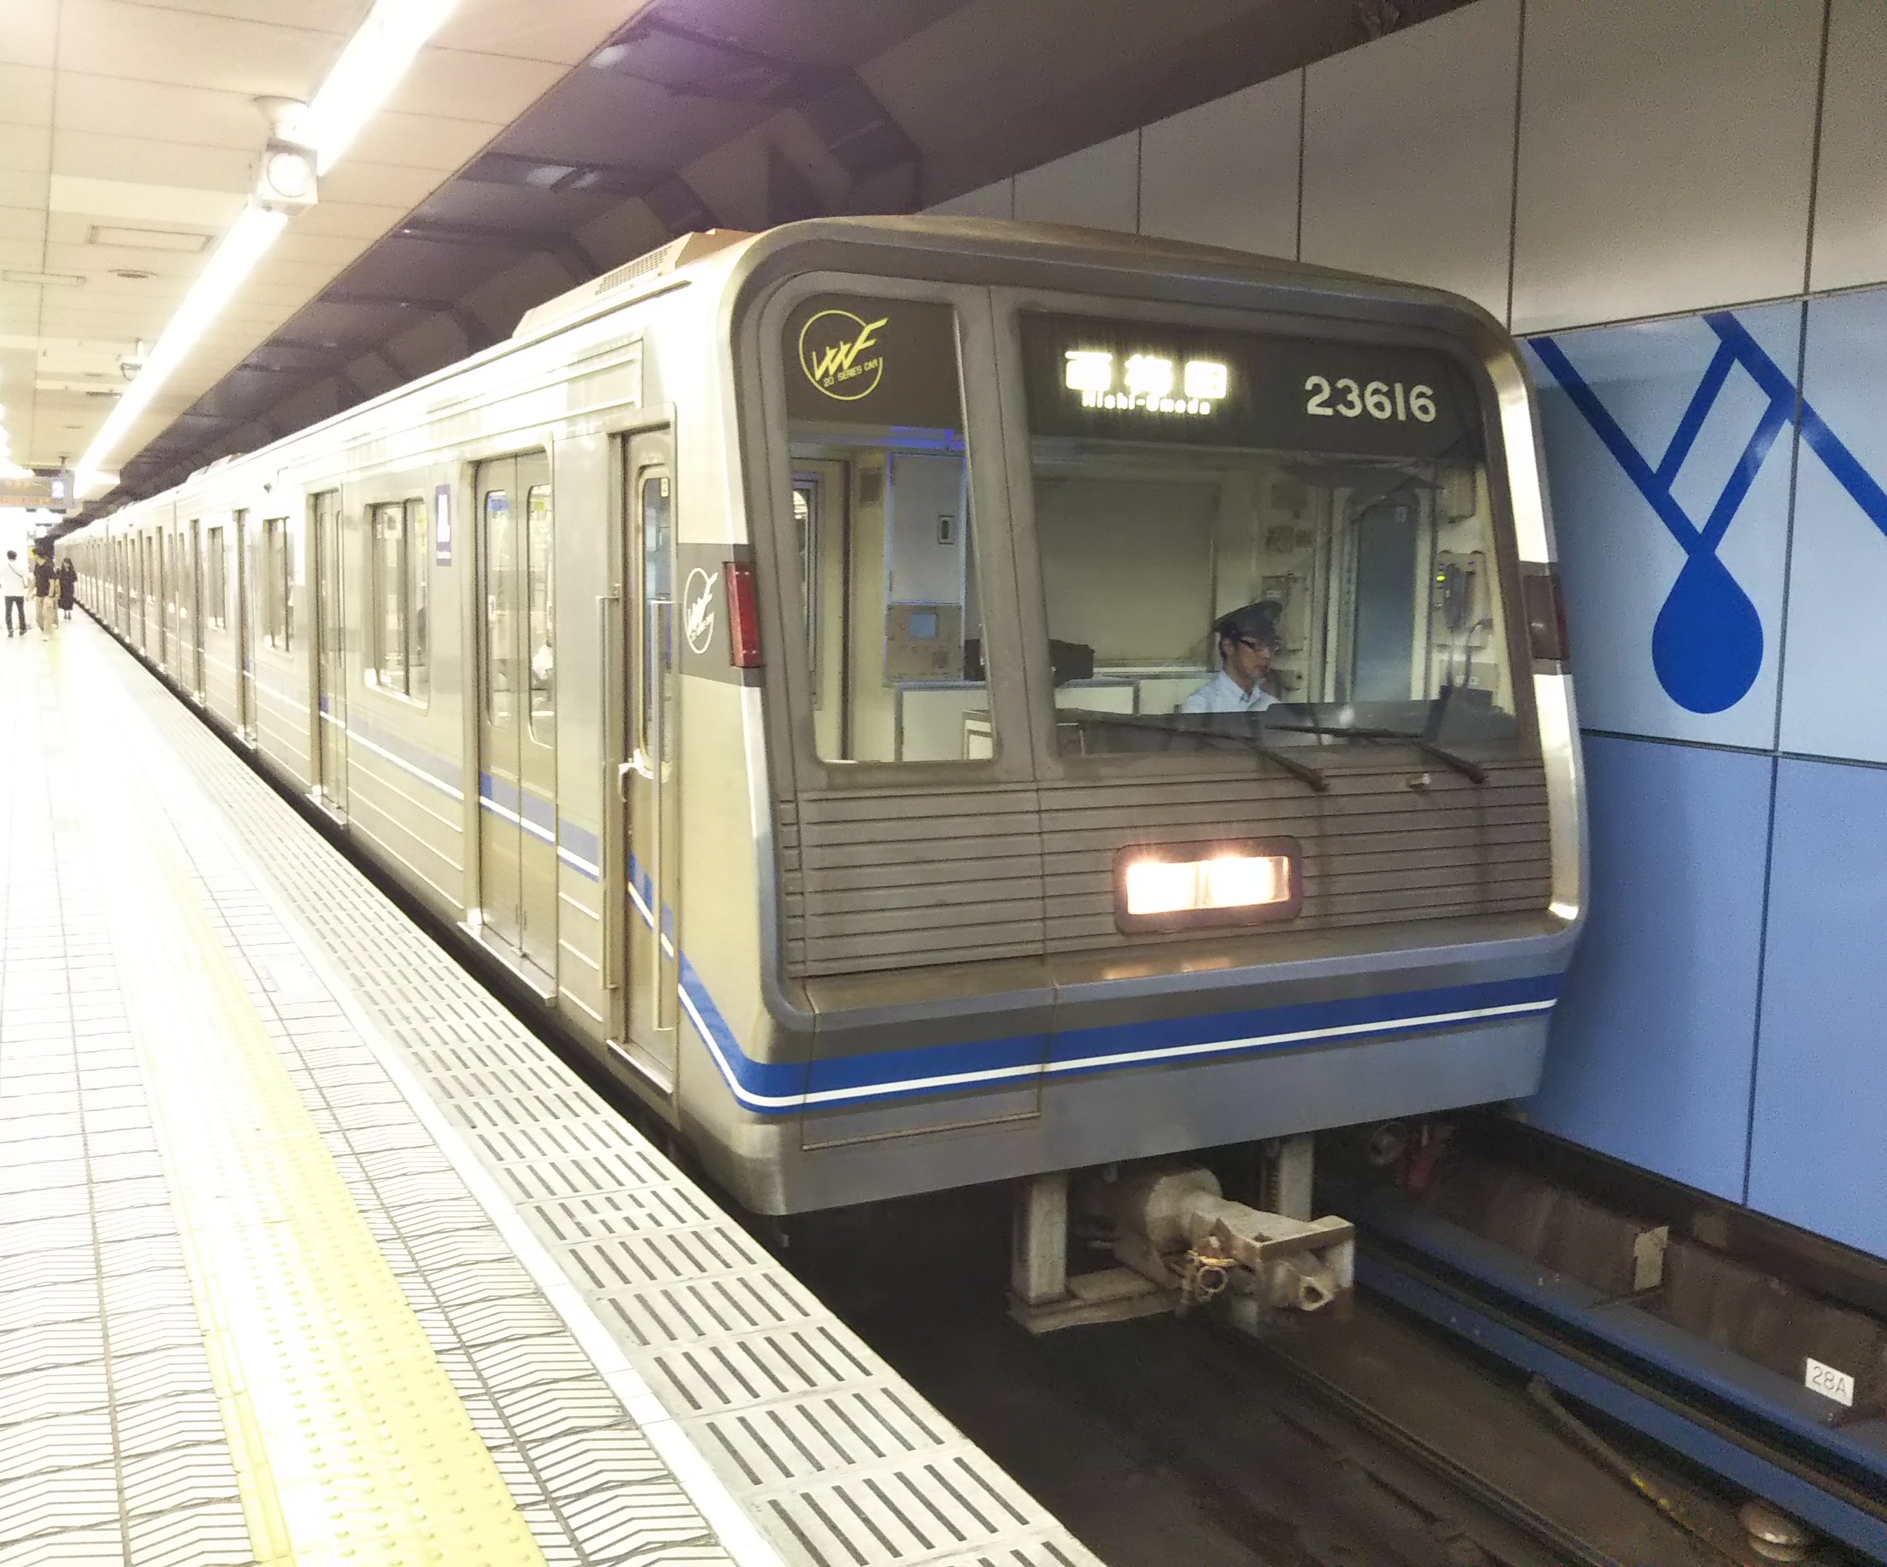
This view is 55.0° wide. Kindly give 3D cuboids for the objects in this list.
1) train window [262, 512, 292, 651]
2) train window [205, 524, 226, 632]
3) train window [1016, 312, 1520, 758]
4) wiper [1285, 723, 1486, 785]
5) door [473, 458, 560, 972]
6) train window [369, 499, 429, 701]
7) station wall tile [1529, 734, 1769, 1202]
[{"bbox_3d":[-4.794,-1.435,13.045,0.060,0.957,1.632,-2,8,-27],"label":"train window"},{"bbox_3d":[-6.861,-1.953,17.079,0.060,0.957,1.632,-2,8,-27],"label":"train window"},{"bbox_3d":[1.037,-0.741,5.502,1.723,1.282,0.070,-2,-6,-27],"label":"train window"},{"bbox_3d":[1.374,-0.091,5.549,0.750,0.190,0.080,-2,-6,-27],"label":"wiper"},{"bbox_3d":[-1.694,-0.300,7.096,0.070,1.931,1.365,-2,8,-27],"label":"door"},{"bbox_3d":[-2.727,-0.916,9.011,0.060,0.957,1.632,-2,8,-27],"label":"train window"},{"bbox_3d":[2.356,0.572,6.392,0.040,1.482,1.260,-2,8,-27],"label":"station wall tile"}]

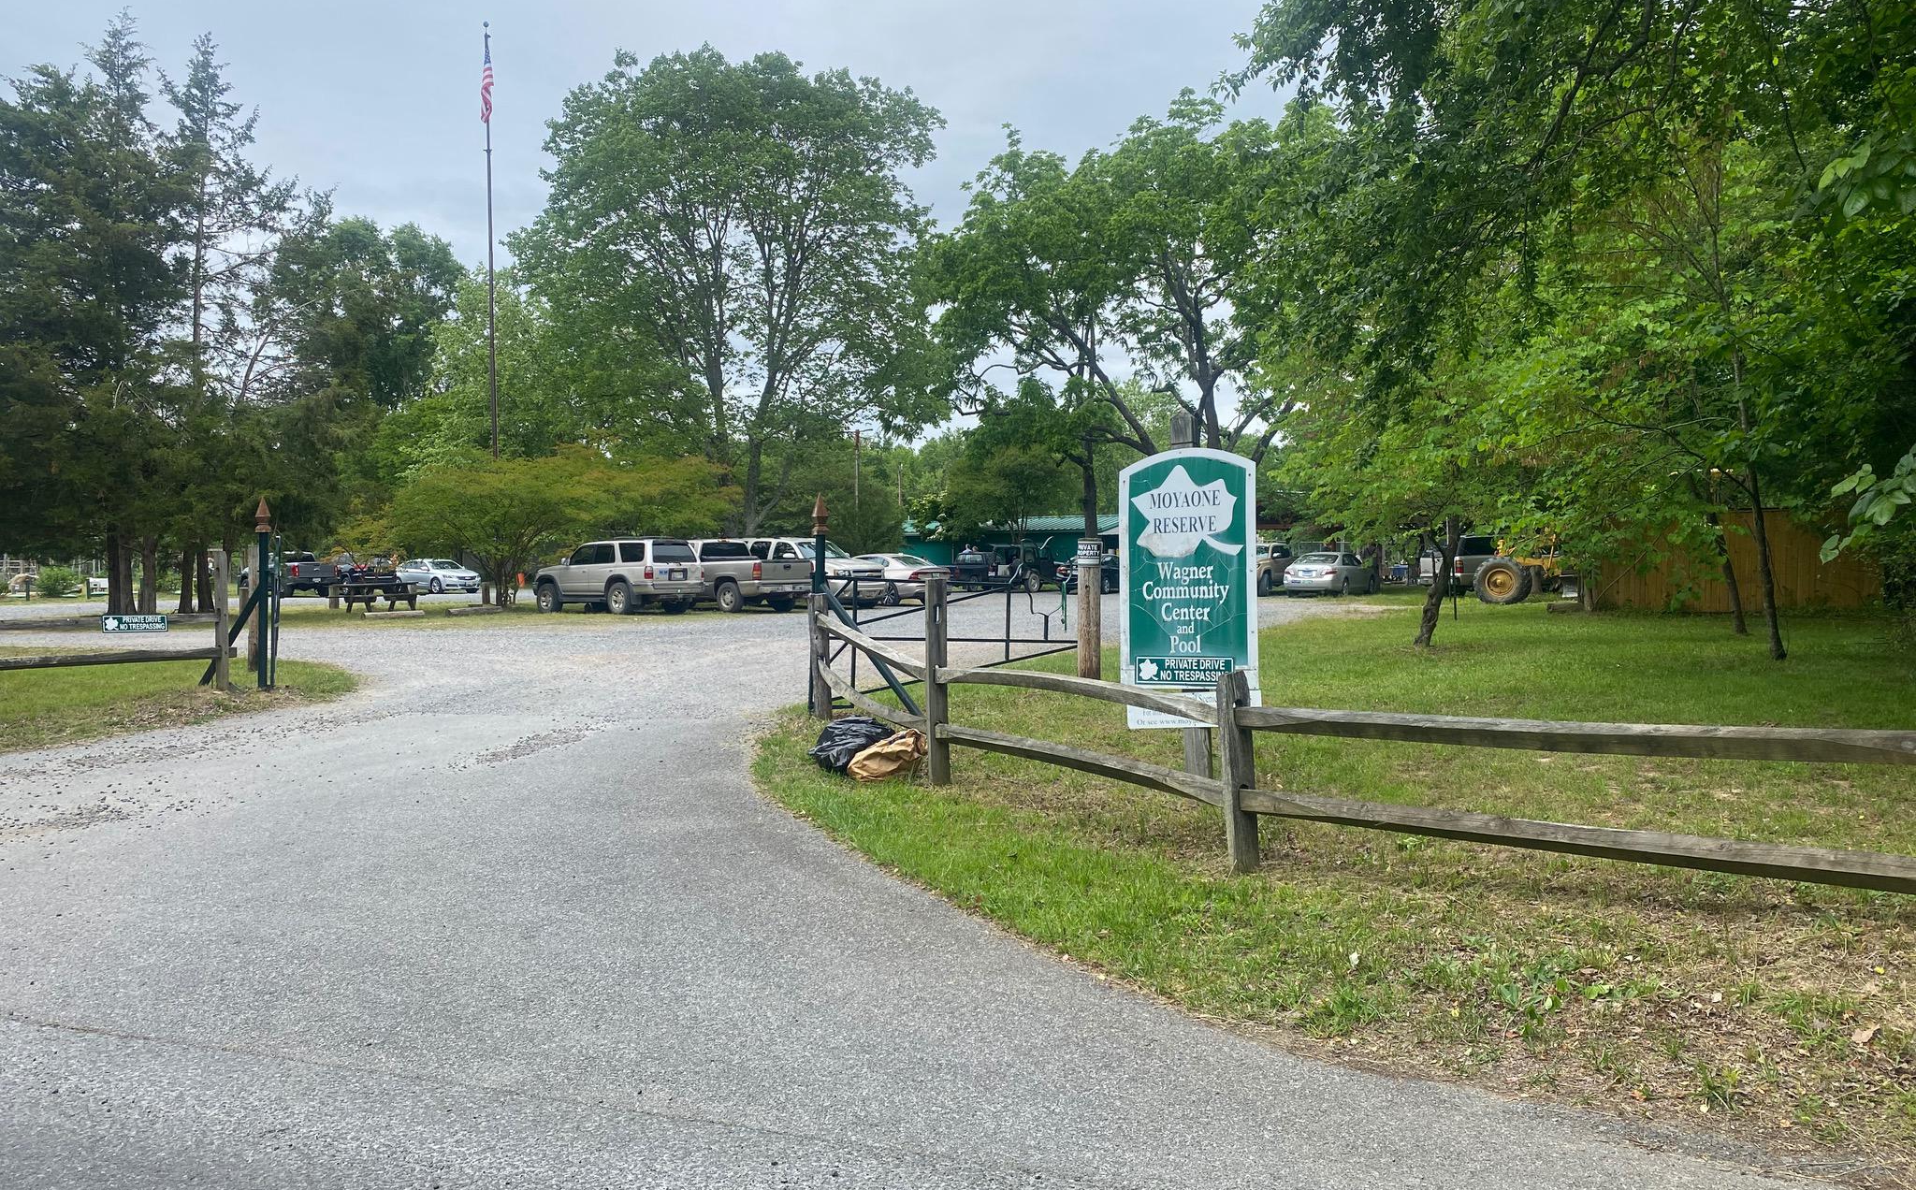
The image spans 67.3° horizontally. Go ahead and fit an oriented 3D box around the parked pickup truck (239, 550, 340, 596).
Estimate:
[{"bbox_3d":[-27.304,-0.853,58.571,5.500,1.860,1.930,1,2,42],"label":"parked pickup truck"}]

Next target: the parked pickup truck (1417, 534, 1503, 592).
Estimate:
[{"bbox_3d":[17.896,-0.999,47.470,5.500,1.910,1.970,-1,2,-23],"label":"parked pickup truck"}]

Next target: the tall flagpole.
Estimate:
[{"bbox_3d":[-13.159,-7.914,40.743,0.180,16.600,0.180,0,2,0],"label":"tall flagpole"}]

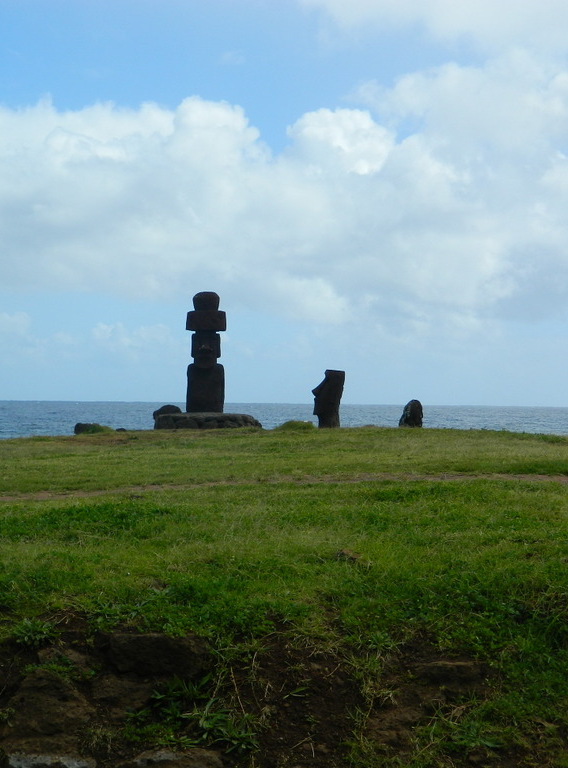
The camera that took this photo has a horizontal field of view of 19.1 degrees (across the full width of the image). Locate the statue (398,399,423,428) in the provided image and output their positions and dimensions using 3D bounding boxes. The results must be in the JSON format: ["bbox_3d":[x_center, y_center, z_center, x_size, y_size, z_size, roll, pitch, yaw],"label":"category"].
[{"bbox_3d":[4.519,1.067,60.000,0.850,1.080,0.800,0,-1,27],"label":"statue"}]

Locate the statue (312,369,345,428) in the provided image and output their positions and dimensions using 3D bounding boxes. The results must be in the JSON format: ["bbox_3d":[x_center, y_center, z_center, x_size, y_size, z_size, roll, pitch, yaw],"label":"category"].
[{"bbox_3d":[1.583,0.534,60.000,1.140,2.120,0.900,1,-1,-6],"label":"statue"}]

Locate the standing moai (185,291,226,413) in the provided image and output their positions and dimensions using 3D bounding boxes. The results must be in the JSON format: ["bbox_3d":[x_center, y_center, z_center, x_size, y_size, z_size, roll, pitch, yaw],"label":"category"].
[{"bbox_3d":[-2.775,-1.139,60.000,1.420,4.300,1.300,1,-1,1],"label":"standing moai"}]

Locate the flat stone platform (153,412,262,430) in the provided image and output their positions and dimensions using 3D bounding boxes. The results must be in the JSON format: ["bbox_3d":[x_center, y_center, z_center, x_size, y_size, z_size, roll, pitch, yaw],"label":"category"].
[{"bbox_3d":[-2.704,1.352,60.000,3.800,0.650,3.000,1,-1,1],"label":"flat stone platform"}]

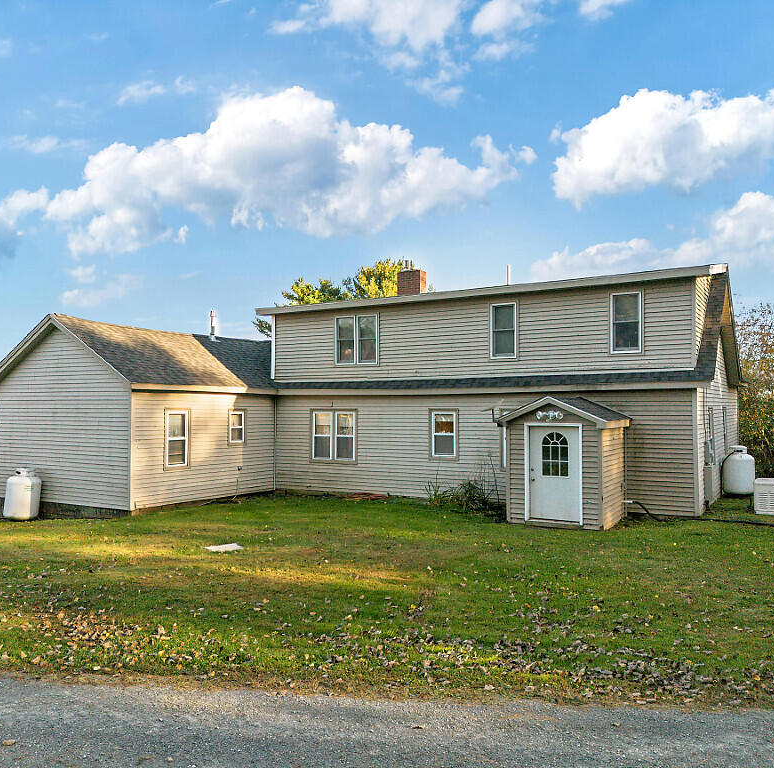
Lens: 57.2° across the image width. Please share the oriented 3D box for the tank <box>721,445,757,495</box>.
[{"bbox_3d":[9.226,2.274,18.600,0.760,1.300,0.760,-1,-3,31],"label":"tank"}]

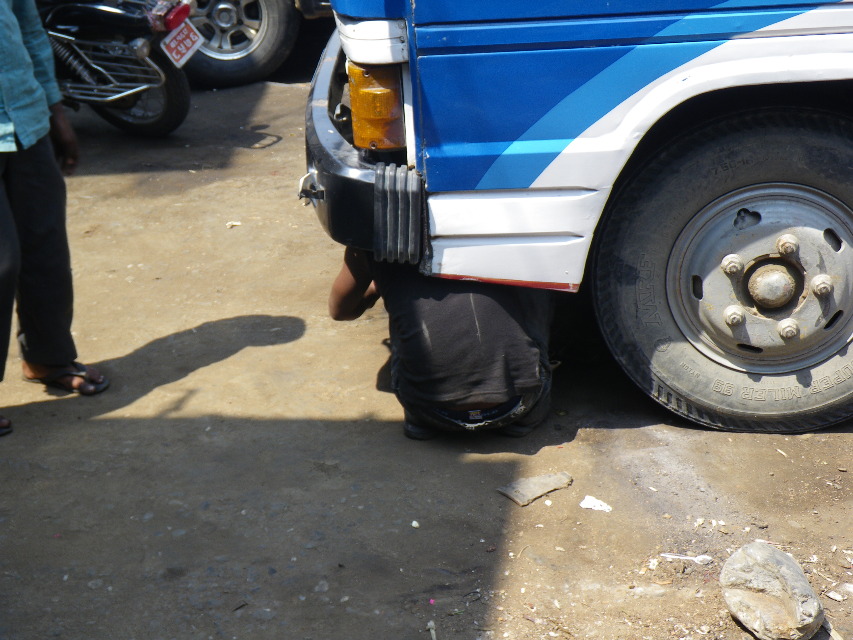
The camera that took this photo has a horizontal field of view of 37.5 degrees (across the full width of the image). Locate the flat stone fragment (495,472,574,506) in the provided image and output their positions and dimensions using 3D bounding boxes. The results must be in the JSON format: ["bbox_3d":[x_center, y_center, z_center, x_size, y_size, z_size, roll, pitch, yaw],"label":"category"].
[{"bbox_3d":[0.250,0.374,2.835,0.161,0.016,0.086,-20,26,-30],"label":"flat stone fragment"}]

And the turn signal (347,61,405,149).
[{"bbox_3d":[-0.110,-0.473,2.770,0.115,0.190,0.065,12,28,35],"label":"turn signal"}]

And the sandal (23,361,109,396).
[{"bbox_3d":[-1.036,0.153,3.598,0.280,0.065,0.100,7,26,28],"label":"sandal"}]

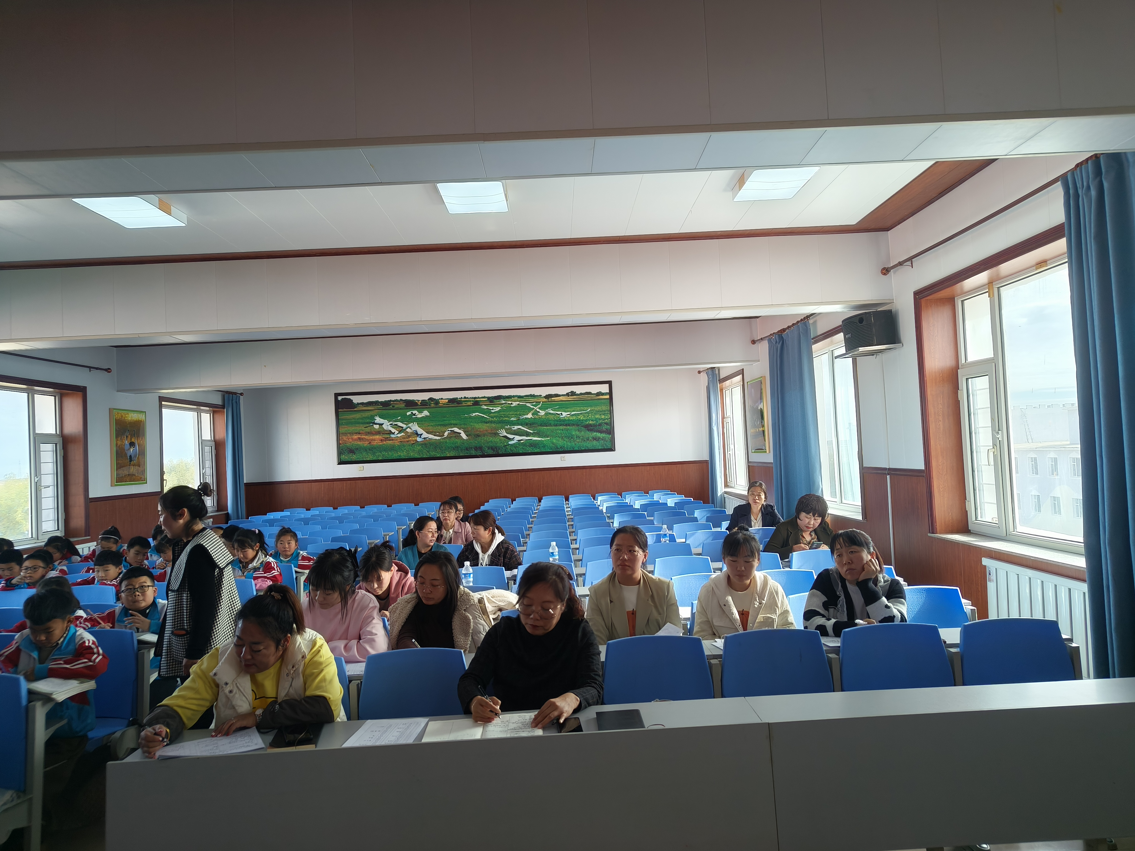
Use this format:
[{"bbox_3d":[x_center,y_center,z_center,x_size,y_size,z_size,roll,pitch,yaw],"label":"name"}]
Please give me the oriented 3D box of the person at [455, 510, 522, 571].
[{"bbox_3d":[-0.589,1.253,5.991,0.511,1.192,0.750,-4,-2,23],"label":"person"}]

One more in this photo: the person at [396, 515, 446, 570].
[{"bbox_3d":[-1.146,1.333,6.360,0.480,1.217,0.680,-2,-2,-13],"label":"person"}]

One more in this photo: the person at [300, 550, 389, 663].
[{"bbox_3d":[-1.083,1.220,3.873,0.480,1.270,0.700,-3,-2,9],"label":"person"}]

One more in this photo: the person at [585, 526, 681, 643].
[{"bbox_3d":[0.347,1.151,3.940,0.480,1.270,0.750,-3,-2,4],"label":"person"}]

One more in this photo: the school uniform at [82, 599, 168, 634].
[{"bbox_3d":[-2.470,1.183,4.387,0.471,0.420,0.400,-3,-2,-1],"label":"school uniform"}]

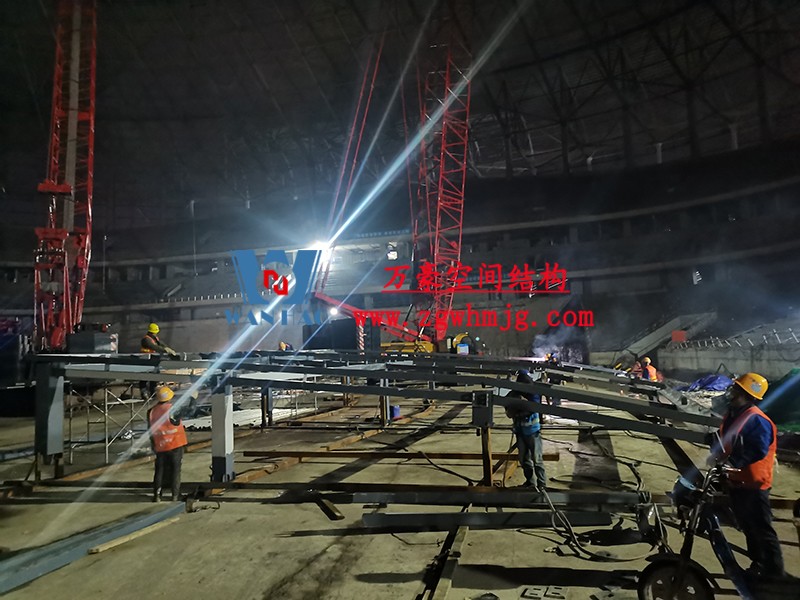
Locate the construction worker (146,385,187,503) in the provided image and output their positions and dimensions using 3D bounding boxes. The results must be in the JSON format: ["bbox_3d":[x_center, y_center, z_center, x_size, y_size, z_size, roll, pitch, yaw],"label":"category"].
[{"bbox_3d":[-3.335,2.010,8.618,0.540,1.640,0.460,-4,-4,27],"label":"construction worker"}]

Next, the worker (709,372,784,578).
[{"bbox_3d":[3.091,1.537,5.358,0.560,1.770,0.480,-2,-4,13],"label":"worker"}]

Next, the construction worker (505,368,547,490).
[{"bbox_3d":[1.818,1.830,8.672,0.480,1.720,0.500,-2,-4,11],"label":"construction worker"}]

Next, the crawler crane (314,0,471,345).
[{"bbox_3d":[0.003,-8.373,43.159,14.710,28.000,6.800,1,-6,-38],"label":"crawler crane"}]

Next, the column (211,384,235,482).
[{"bbox_3d":[-2.775,2.063,9.374,0.250,1.510,0.250,-3,-4,19],"label":"column"}]

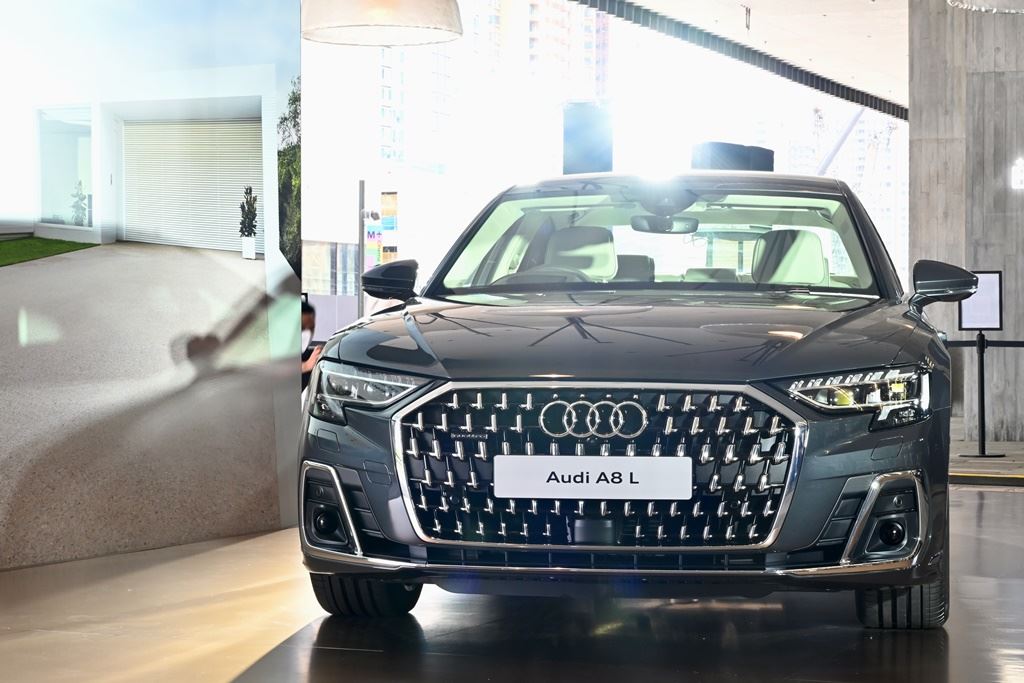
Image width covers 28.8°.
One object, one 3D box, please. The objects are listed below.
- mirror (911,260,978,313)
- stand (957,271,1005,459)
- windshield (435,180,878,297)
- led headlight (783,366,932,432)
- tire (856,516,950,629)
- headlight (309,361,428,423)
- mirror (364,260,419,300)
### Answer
[{"bbox_3d":[1.472,-0.203,6.784,0.235,0.175,0.185,0,1,10],"label":"mirror"},{"bbox_3d":[2.994,0.144,12.686,0.295,1.185,0.280,0,1,12],"label":"stand"},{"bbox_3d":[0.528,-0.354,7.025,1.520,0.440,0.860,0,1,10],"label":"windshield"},{"bbox_3d":[0.944,0.150,5.417,0.410,0.180,0.380,0,1,10],"label":"led headlight"},{"bbox_3d":[1.189,0.520,6.039,0.270,0.710,0.710,0,1,10],"label":"tire"},{"bbox_3d":[-0.406,0.145,5.651,0.410,0.180,0.380,0,1,10],"label":"headlight"},{"bbox_3d":[-0.443,-0.210,7.115,0.235,0.175,0.185,0,1,10],"label":"mirror"}]

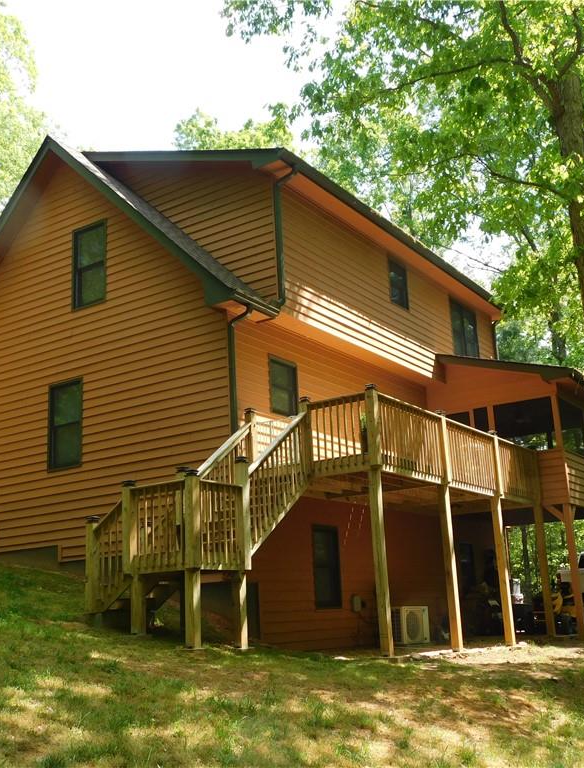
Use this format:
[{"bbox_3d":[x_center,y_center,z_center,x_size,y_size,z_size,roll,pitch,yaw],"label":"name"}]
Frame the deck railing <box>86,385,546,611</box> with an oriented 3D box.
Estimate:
[{"bbox_3d":[1.261,2.177,15.391,2.950,3.072,10.166,-12,-17,32],"label":"deck railing"}]

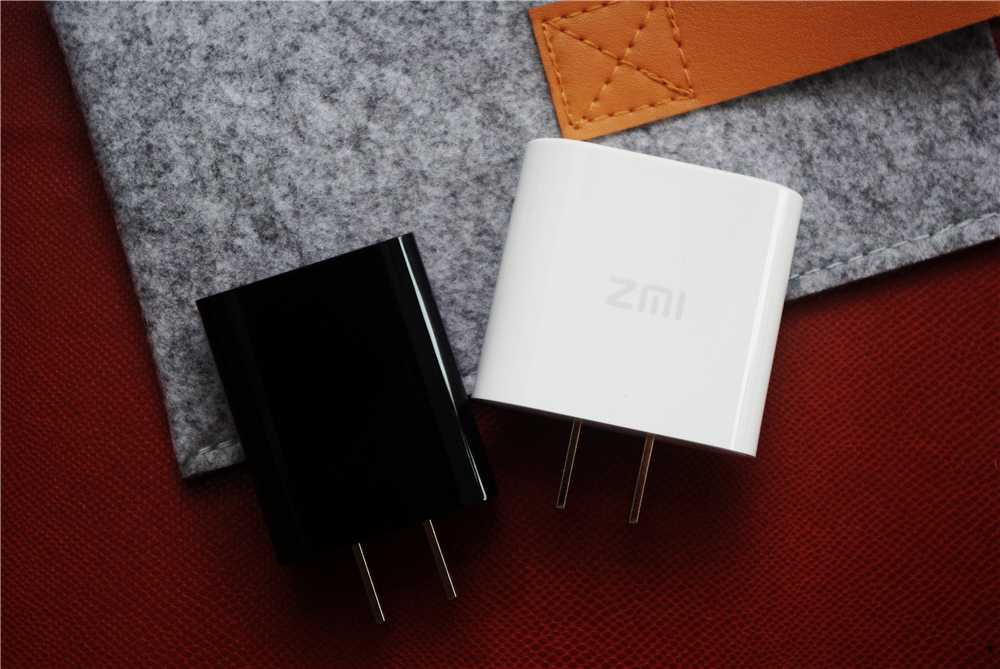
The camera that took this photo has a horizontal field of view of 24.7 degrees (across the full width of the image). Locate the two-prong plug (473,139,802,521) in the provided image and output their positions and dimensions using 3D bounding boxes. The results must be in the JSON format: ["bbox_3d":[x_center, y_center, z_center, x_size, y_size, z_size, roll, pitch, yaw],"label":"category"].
[{"bbox_3d":[0.022,0.002,0.390,0.049,0.025,0.060,11,86,1],"label":"two-prong plug"}]

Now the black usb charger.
[{"bbox_3d":[-0.024,0.018,0.389,0.038,0.024,0.061,-18,90,-1],"label":"black usb charger"}]

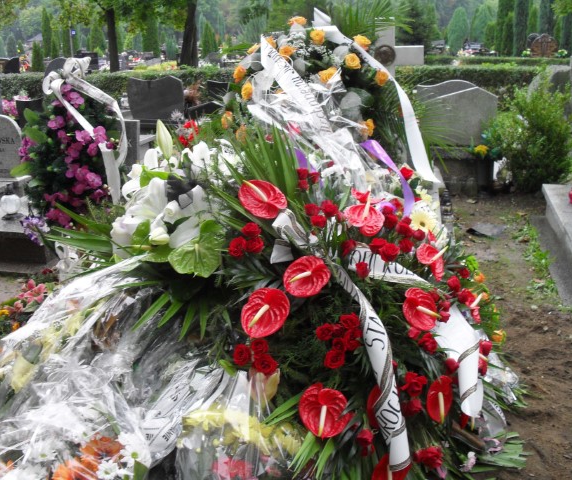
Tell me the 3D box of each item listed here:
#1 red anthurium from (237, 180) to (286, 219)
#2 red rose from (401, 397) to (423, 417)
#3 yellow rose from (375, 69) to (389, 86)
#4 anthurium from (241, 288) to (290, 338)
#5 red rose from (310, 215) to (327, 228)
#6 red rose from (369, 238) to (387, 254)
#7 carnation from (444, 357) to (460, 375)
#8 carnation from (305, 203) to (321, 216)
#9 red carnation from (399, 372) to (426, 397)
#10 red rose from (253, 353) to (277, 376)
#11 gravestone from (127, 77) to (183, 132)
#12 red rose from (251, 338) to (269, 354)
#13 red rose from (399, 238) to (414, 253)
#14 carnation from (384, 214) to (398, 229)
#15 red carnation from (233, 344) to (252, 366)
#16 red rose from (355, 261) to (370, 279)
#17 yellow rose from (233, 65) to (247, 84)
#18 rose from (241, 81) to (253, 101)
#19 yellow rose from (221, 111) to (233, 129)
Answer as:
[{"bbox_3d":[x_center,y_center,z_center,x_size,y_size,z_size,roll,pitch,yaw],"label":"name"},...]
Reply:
[{"bbox_3d":[-0.072,-0.127,1.980,0.142,0.119,0.055,2,-17,5],"label":"red anthurium"},{"bbox_3d":[0.359,0.476,1.850,0.058,0.055,0.055,-2,17,-6],"label":"red rose"},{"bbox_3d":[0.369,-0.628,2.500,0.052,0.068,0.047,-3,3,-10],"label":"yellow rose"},{"bbox_3d":[-0.058,0.208,1.830,0.138,0.144,0.060,2,-7,6],"label":"anthurium"},{"bbox_3d":[0.106,-0.059,2.080,0.052,0.046,0.052,0,17,0],"label":"red rose"},{"bbox_3d":[0.299,0.019,2.100,0.058,0.050,0.056,0,17,0],"label":"red rose"},{"bbox_3d":[0.511,0.387,1.985,0.046,0.050,0.047,-7,2,-20],"label":"carnation"},{"bbox_3d":[0.083,-0.096,2.030,0.050,0.046,0.048,0,-3,0],"label":"carnation"},{"bbox_3d":[0.356,0.404,1.820,0.074,0.070,0.065,-4,-5,-12],"label":"red carnation"},{"bbox_3d":[-0.056,0.338,1.770,0.064,0.058,0.052,0,-11,0],"label":"red rose"},{"bbox_3d":[-1.758,-1.839,8.750,0.760,0.710,0.140,3,19,13],"label":"gravestone"},{"bbox_3d":[-0.077,0.309,1.875,0.051,0.051,0.046,2,-11,6],"label":"red rose"},{"bbox_3d":[0.397,0.018,2.130,0.050,0.048,0.050,0,17,0],"label":"red rose"},{"bbox_3d":[0.416,-0.073,2.550,0.056,0.053,0.054,-1,18,0],"label":"carnation"},{"bbox_3d":[-0.126,0.336,1.880,0.056,0.062,0.051,3,-2,10],"label":"red carnation"},{"bbox_3d":[0.240,0.092,2.030,0.049,0.055,0.044,0,-12,0],"label":"red rose"},{"bbox_3d":[-0.212,-0.754,2.950,0.060,0.080,0.060,8,21,26],"label":"yellow rose"},{"bbox_3d":[-0.180,-0.681,2.950,0.058,0.080,0.060,-1,18,0],"label":"rose"},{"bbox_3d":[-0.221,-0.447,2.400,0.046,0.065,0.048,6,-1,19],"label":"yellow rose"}]

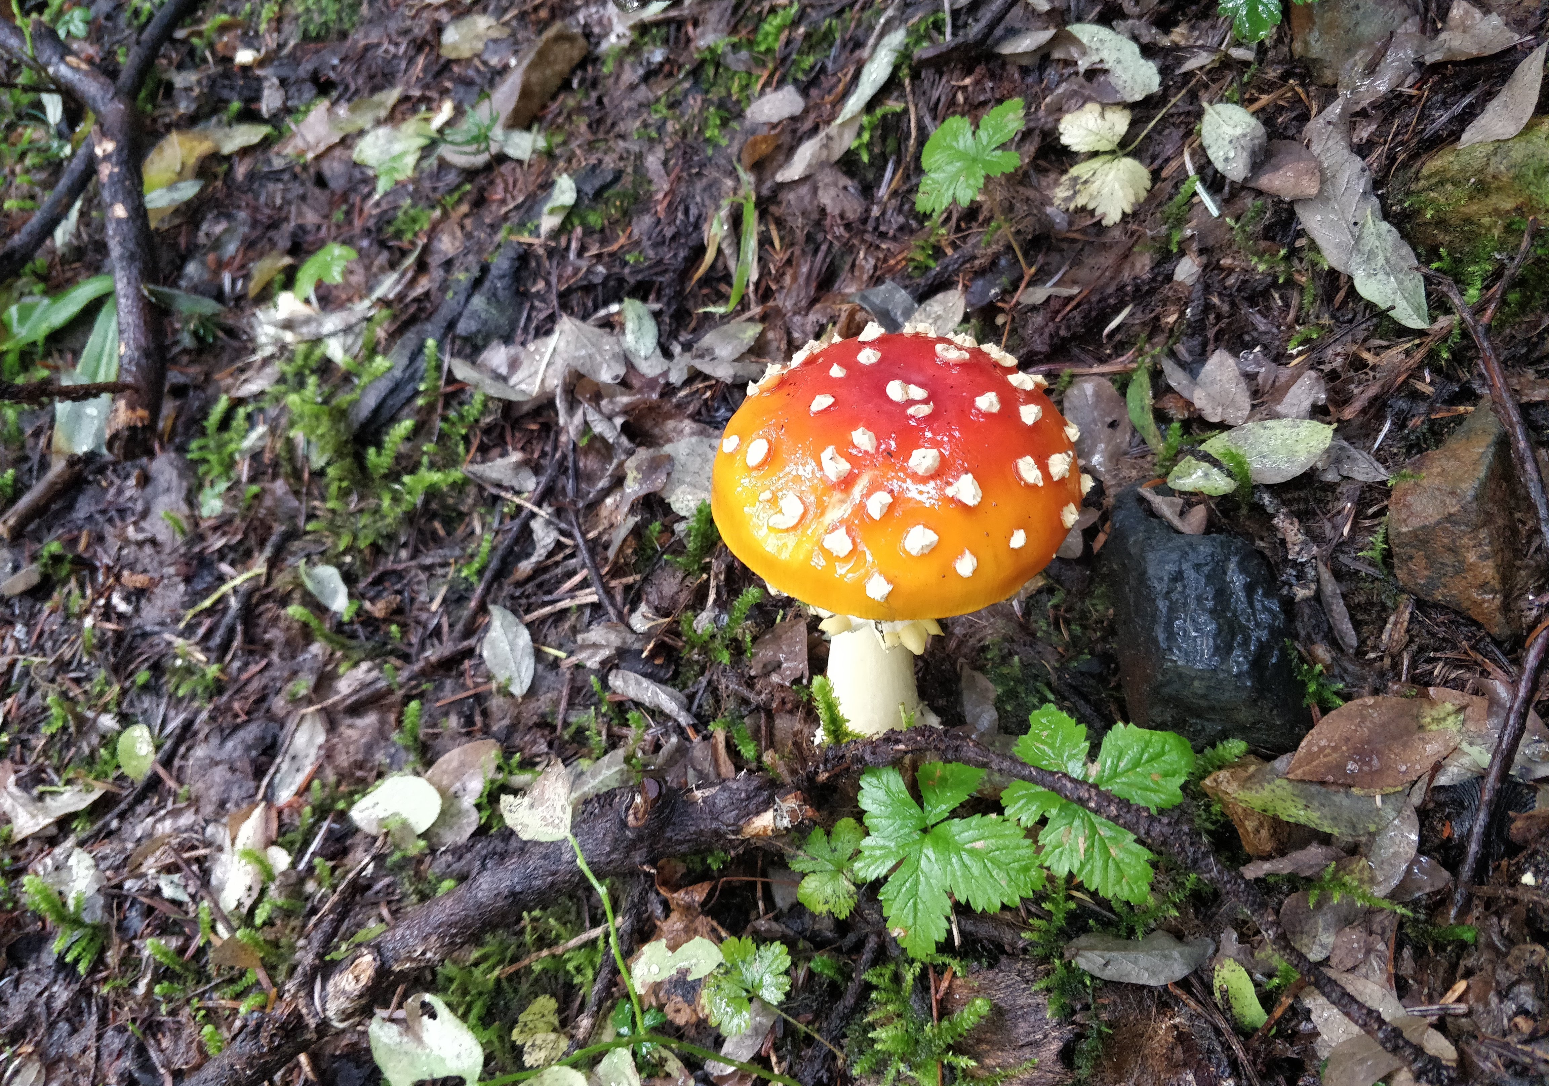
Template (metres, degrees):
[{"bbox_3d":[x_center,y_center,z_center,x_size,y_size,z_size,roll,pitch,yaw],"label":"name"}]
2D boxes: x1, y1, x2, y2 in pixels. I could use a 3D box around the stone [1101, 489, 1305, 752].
[{"bbox_3d":[0.155,0.029,0.392,0.055,0.060,0.070,12,49,12],"label":"stone"}]

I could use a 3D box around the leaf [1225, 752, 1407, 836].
[{"bbox_3d":[0.181,0.082,0.360,0.060,0.012,0.028,14,64,9],"label":"leaf"}]

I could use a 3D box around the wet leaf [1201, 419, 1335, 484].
[{"bbox_3d":[0.184,-0.034,0.396,0.052,0.008,0.026,-10,66,0],"label":"wet leaf"}]

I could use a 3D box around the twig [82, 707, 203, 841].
[{"bbox_3d":[-0.223,0.082,0.378,0.005,0.005,0.056,30,72,16],"label":"twig"}]

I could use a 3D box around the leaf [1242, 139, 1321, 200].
[{"bbox_3d":[0.294,-0.214,0.623,0.052,0.010,0.037,-18,59,-11],"label":"leaf"}]

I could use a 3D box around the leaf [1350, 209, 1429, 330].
[{"bbox_3d":[0.276,-0.124,0.486,0.030,0.009,0.073,-5,60,0],"label":"leaf"}]

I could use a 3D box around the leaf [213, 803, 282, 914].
[{"bbox_3d":[-0.215,0.129,0.438,0.024,0.010,0.044,0,66,13],"label":"leaf"}]

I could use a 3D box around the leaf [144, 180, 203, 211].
[{"bbox_3d":[-0.344,-0.200,0.614,0.035,0.008,0.015,-30,62,-18],"label":"leaf"}]

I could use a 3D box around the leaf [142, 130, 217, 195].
[{"bbox_3d":[-0.276,-0.178,0.493,0.040,0.010,0.027,-37,69,-12],"label":"leaf"}]

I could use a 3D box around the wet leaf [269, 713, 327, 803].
[{"bbox_3d":[-0.193,0.086,0.431,0.011,0.009,0.036,5,57,3],"label":"wet leaf"}]

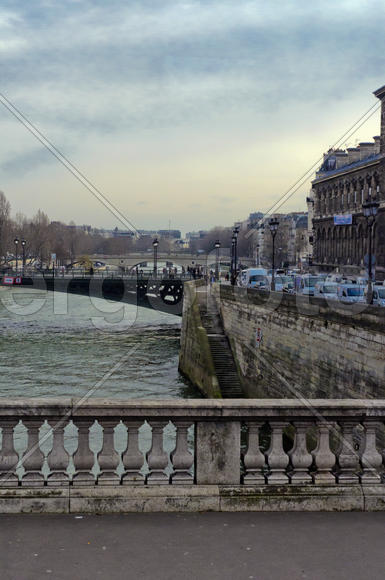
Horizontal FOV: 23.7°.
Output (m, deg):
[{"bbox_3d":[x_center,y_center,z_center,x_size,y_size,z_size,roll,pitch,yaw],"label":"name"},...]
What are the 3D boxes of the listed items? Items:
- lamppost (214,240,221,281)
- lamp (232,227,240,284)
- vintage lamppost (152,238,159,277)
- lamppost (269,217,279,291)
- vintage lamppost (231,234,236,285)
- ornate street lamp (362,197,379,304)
[{"bbox_3d":[4.117,-4.853,151.099,0.750,6.600,0.750,0,2,0],"label":"lamppost"},{"bbox_3d":[4.246,-3.030,88.593,0.560,6.200,0.560,0,2,0],"label":"lamp"},{"bbox_3d":[-6.012,-5.070,149.099,0.750,6.600,0.750,0,2,0],"label":"vintage lamppost"},{"bbox_3d":[6.360,-2.515,72.093,0.820,6.200,0.600,0,2,0],"label":"lamppost"},{"bbox_3d":[4.829,-3.438,108.093,0.550,6.200,0.550,0,2,0],"label":"vintage lamppost"},{"bbox_3d":[9.317,-1.796,48.093,0.880,6.200,0.600,0,2,0],"label":"ornate street lamp"}]

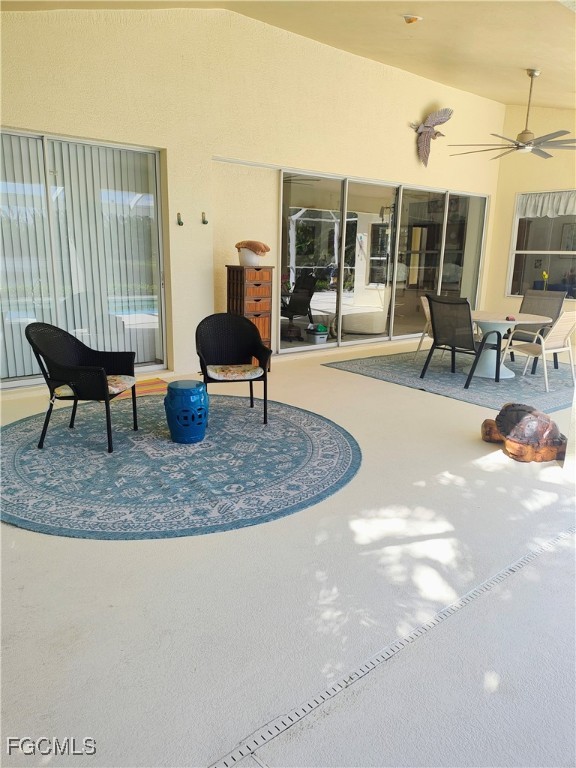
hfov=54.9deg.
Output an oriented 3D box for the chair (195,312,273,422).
[{"bbox_3d":[-0.498,-0.152,4.794,0.602,0.880,0.624,-3,14,-16],"label":"chair"}]

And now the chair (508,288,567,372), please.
[{"bbox_3d":[3.142,-0.692,7.204,0.739,0.967,0.638,-11,18,-41],"label":"chair"}]

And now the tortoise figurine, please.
[{"bbox_3d":[1.784,0.347,4.190,0.638,0.319,0.428,5,14,13],"label":"tortoise figurine"}]

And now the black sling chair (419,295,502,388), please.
[{"bbox_3d":[1.979,-0.515,6.343,0.754,0.974,0.638,-8,17,-35],"label":"black sling chair"}]

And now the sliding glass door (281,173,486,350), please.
[{"bbox_3d":[1.676,-1.870,8.774,4.451,2.429,0.145,-8,17,-35],"label":"sliding glass door"}]

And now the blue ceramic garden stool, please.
[{"bbox_3d":[-0.779,0.192,4.282,0.338,0.442,0.338,1,14,0],"label":"blue ceramic garden stool"}]

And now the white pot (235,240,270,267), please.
[{"bbox_3d":[-0.416,-1.534,6.549,0.410,0.305,0.360,0,14,-4],"label":"white pot"}]

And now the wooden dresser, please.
[{"bbox_3d":[-0.439,-0.780,6.588,0.399,1.247,0.435,-7,16,-31],"label":"wooden dresser"}]

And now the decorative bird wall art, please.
[{"bbox_3d":[2.209,-3.738,8.436,0.754,0.857,0.261,-8,17,-35],"label":"decorative bird wall art"}]

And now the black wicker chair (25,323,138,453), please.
[{"bbox_3d":[-1.534,-0.019,4.118,0.624,0.892,0.602,3,14,4],"label":"black wicker chair"}]

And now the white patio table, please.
[{"bbox_3d":[2.549,-0.463,6.737,1.095,0.715,1.095,-8,17,-35],"label":"white patio table"}]

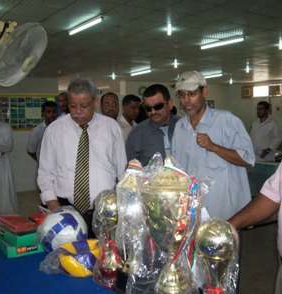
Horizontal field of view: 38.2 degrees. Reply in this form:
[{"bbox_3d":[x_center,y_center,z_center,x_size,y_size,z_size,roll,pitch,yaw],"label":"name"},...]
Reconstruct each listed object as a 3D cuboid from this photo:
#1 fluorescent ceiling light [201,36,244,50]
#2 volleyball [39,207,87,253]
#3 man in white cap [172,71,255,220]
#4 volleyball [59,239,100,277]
[{"bbox_3d":[1.440,-1.858,7.300,0.090,0.090,1.220,-3,7,-28],"label":"fluorescent ceiling light"},{"bbox_3d":[-0.349,0.375,1.820,0.224,0.224,0.224,0,6,0],"label":"volleyball"},{"bbox_3d":[0.439,0.424,2.491,0.520,1.759,0.380,3,7,30],"label":"man in white cap"},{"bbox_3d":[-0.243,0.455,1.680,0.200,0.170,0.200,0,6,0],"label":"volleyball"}]

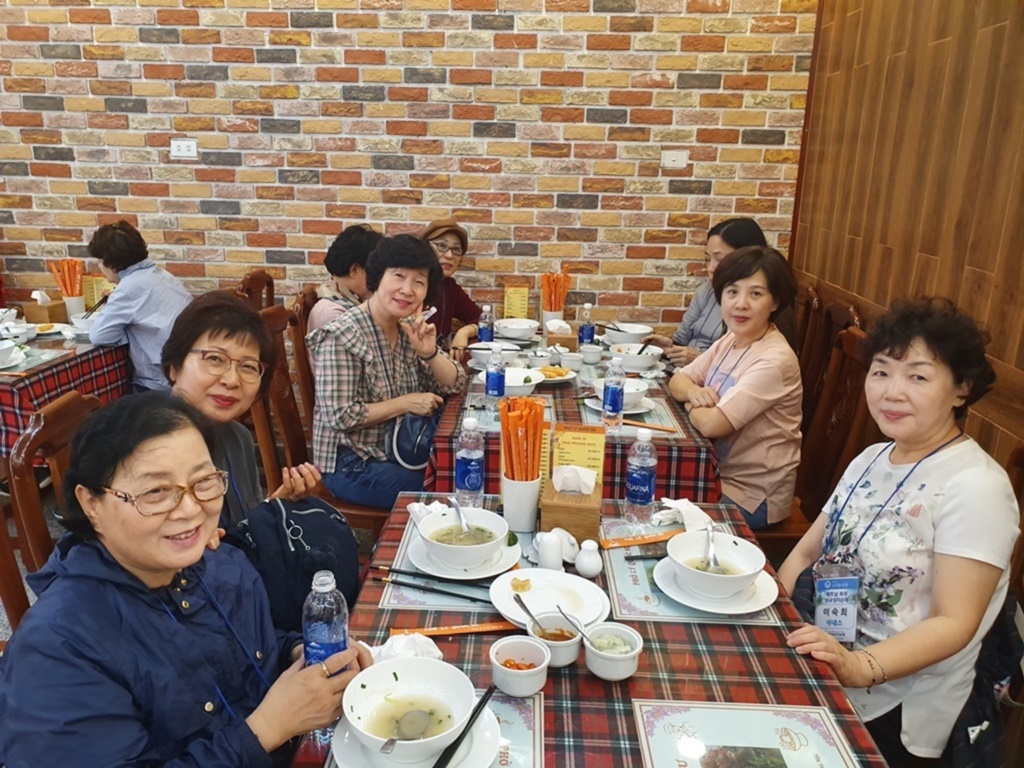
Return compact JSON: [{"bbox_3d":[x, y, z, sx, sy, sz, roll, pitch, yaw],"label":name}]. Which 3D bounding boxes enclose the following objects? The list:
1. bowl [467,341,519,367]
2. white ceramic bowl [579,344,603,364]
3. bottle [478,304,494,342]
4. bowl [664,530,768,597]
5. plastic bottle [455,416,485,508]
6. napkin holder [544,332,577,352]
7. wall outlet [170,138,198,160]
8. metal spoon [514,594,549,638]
[{"bbox_3d":[-0.066,-0.096,2.910,0.187,0.080,0.187,2,15,1],"label":"bowl"},{"bbox_3d":[0.323,-0.119,3.119,0.093,0.053,0.093,2,16,2],"label":"white ceramic bowl"},{"bbox_3d":[-0.106,-0.219,3.127,0.063,0.213,0.063,2,16,4],"label":"bottle"},{"bbox_3d":[0.377,0.344,1.433,0.178,0.067,0.178,2,16,4],"label":"bowl"},{"bbox_3d":[-0.091,0.174,1.750,0.065,0.208,0.065,2,15,1],"label":"plastic bottle"},{"bbox_3d":[0.217,-0.164,3.197,0.125,0.080,0.130,3,15,5],"label":"napkin holder"},{"bbox_3d":[-1.500,-1.074,3.522,0.120,0.080,0.015,2,15,1],"label":"wall outlet"},{"bbox_3d":[0.043,0.394,1.256,0.125,0.016,0.026,49,36,17],"label":"metal spoon"}]

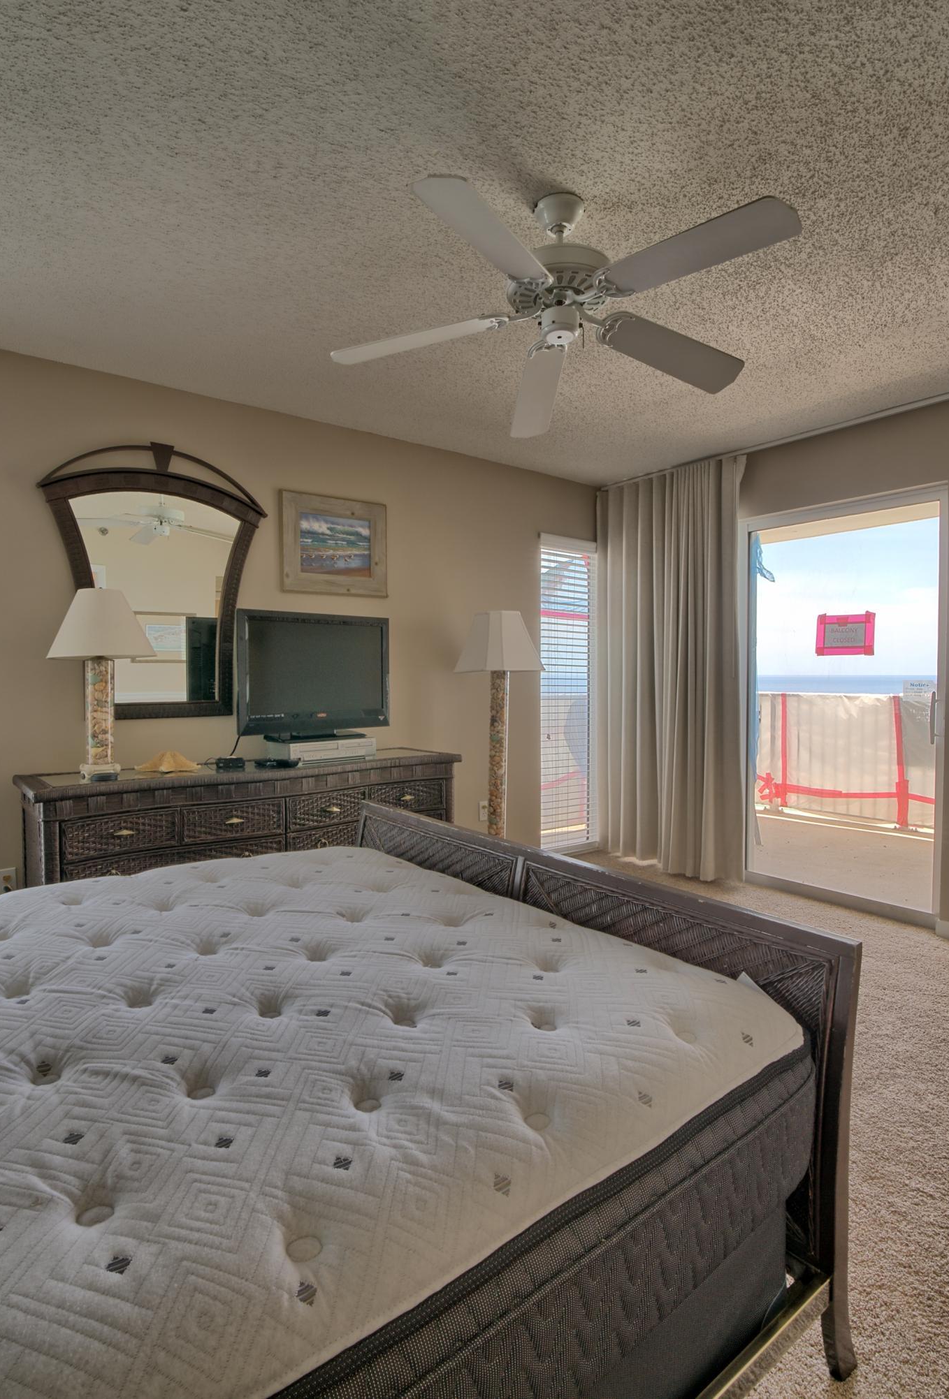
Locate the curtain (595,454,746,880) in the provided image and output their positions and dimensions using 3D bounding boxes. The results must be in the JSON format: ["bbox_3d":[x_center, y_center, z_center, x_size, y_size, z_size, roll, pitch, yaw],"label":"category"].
[{"bbox_3d":[1.128,-0.173,4.235,0.160,2.370,1.040,-1,2,-38],"label":"curtain"}]

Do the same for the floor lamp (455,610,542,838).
[{"bbox_3d":[0.136,0.291,3.752,0.420,1.530,0.420,-1,2,-38],"label":"floor lamp"}]

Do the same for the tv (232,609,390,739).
[{"bbox_3d":[-0.702,-0.102,3.181,0.740,0.570,0.190,-2,3,-42],"label":"tv"}]

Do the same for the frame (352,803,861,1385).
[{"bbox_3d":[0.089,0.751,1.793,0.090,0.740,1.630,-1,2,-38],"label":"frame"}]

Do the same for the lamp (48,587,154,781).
[{"bbox_3d":[-1.403,-0.057,2.617,0.360,0.720,0.360,-1,2,-38],"label":"lamp"}]

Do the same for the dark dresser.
[{"bbox_3d":[-0.906,0.684,3.019,1.780,0.790,0.540,-1,2,-38],"label":"dark dresser"}]

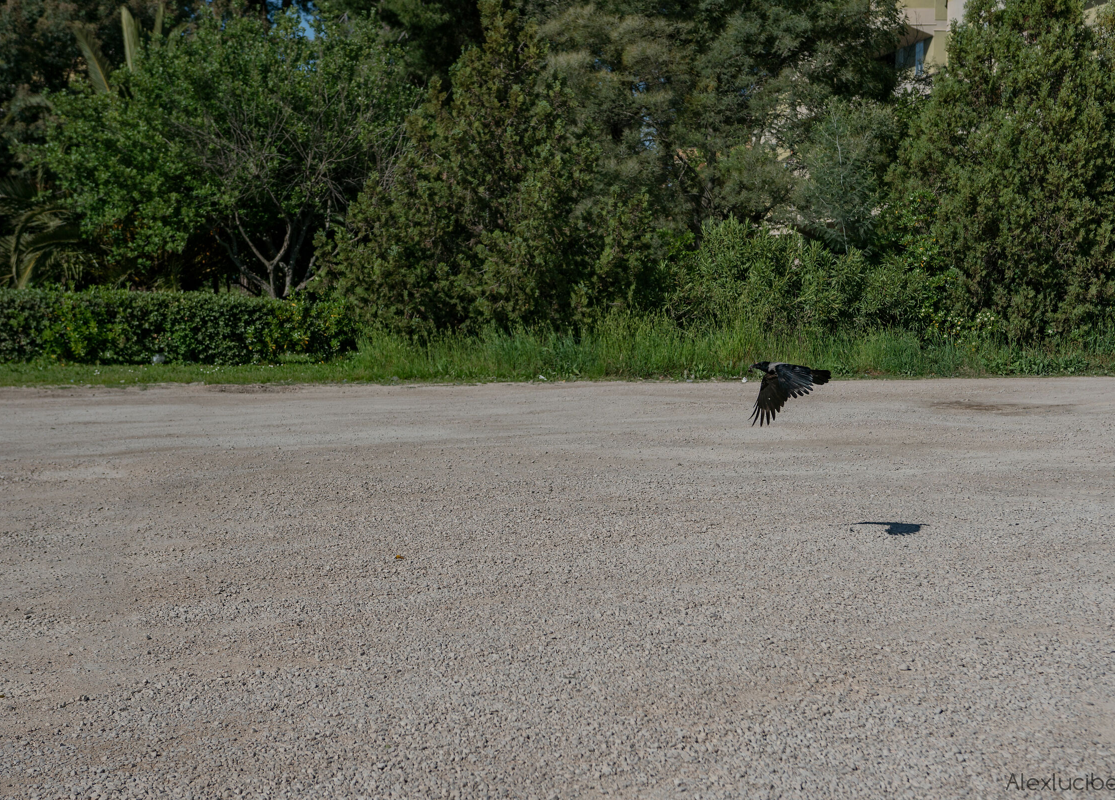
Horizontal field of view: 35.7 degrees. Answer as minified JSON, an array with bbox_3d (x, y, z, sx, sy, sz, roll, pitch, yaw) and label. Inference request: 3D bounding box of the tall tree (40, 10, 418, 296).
[{"bbox_3d":[-4.600,-3.080,24.300,5.300,4.800,4.700,0,6,0],"label":"tall tree"}]

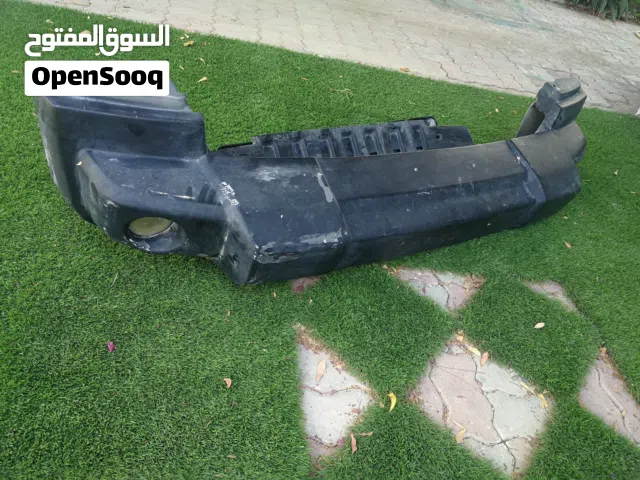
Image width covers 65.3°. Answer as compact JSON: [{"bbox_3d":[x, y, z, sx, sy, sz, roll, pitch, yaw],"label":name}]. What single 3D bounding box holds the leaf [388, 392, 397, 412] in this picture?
[{"bbox_3d":[0.140,0.307,0.949,0.015,0.010,0.043,12,38,-7],"label":"leaf"}]

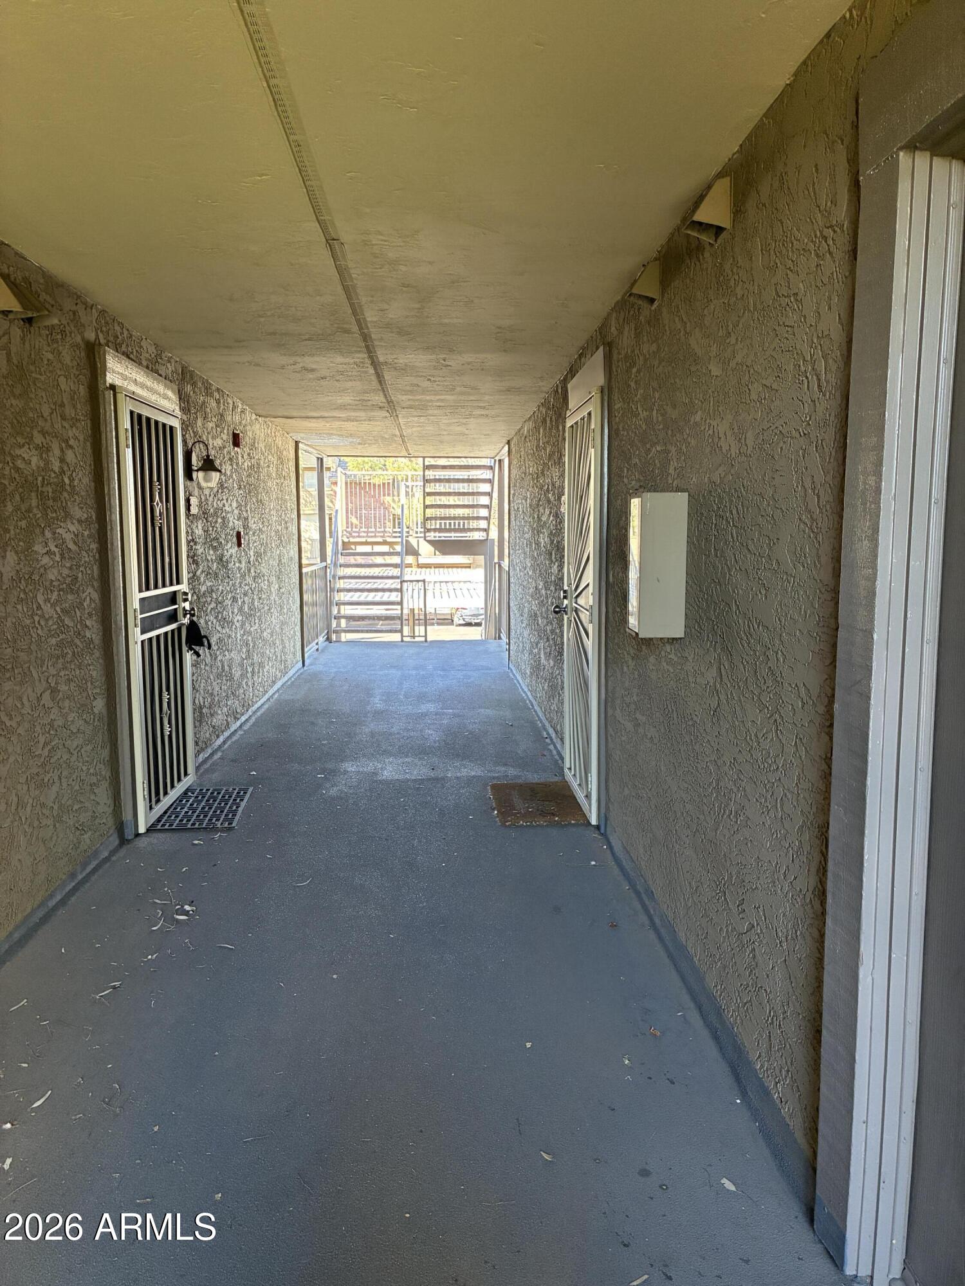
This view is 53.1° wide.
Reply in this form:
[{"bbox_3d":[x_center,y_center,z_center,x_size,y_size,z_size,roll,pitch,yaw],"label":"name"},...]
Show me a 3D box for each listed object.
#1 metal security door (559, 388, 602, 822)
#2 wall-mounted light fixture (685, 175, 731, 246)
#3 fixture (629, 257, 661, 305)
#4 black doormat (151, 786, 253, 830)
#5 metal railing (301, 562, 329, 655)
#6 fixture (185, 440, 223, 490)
[{"bbox_3d":[0.530,-0.198,5.065,0.059,2.072,0.980,0,6,-3],"label":"metal security door"},{"bbox_3d":[0.595,-1.150,2.566,0.108,0.148,0.147,0,6,-3],"label":"wall-mounted light fixture"},{"bbox_3d":[0.559,-1.250,3.368,0.105,0.144,0.136,0,6,-3],"label":"fixture"},{"bbox_3d":[-1.437,0.848,5.019,0.413,0.013,0.798,0,6,-3],"label":"black doormat"},{"bbox_3d":[-1.982,-0.425,11.579,0.049,0.998,2.268,0,6,-3],"label":"metal railing"},{"bbox_3d":[-1.616,-1.045,5.633,0.196,0.280,0.182,0,6,-3],"label":"fixture"}]

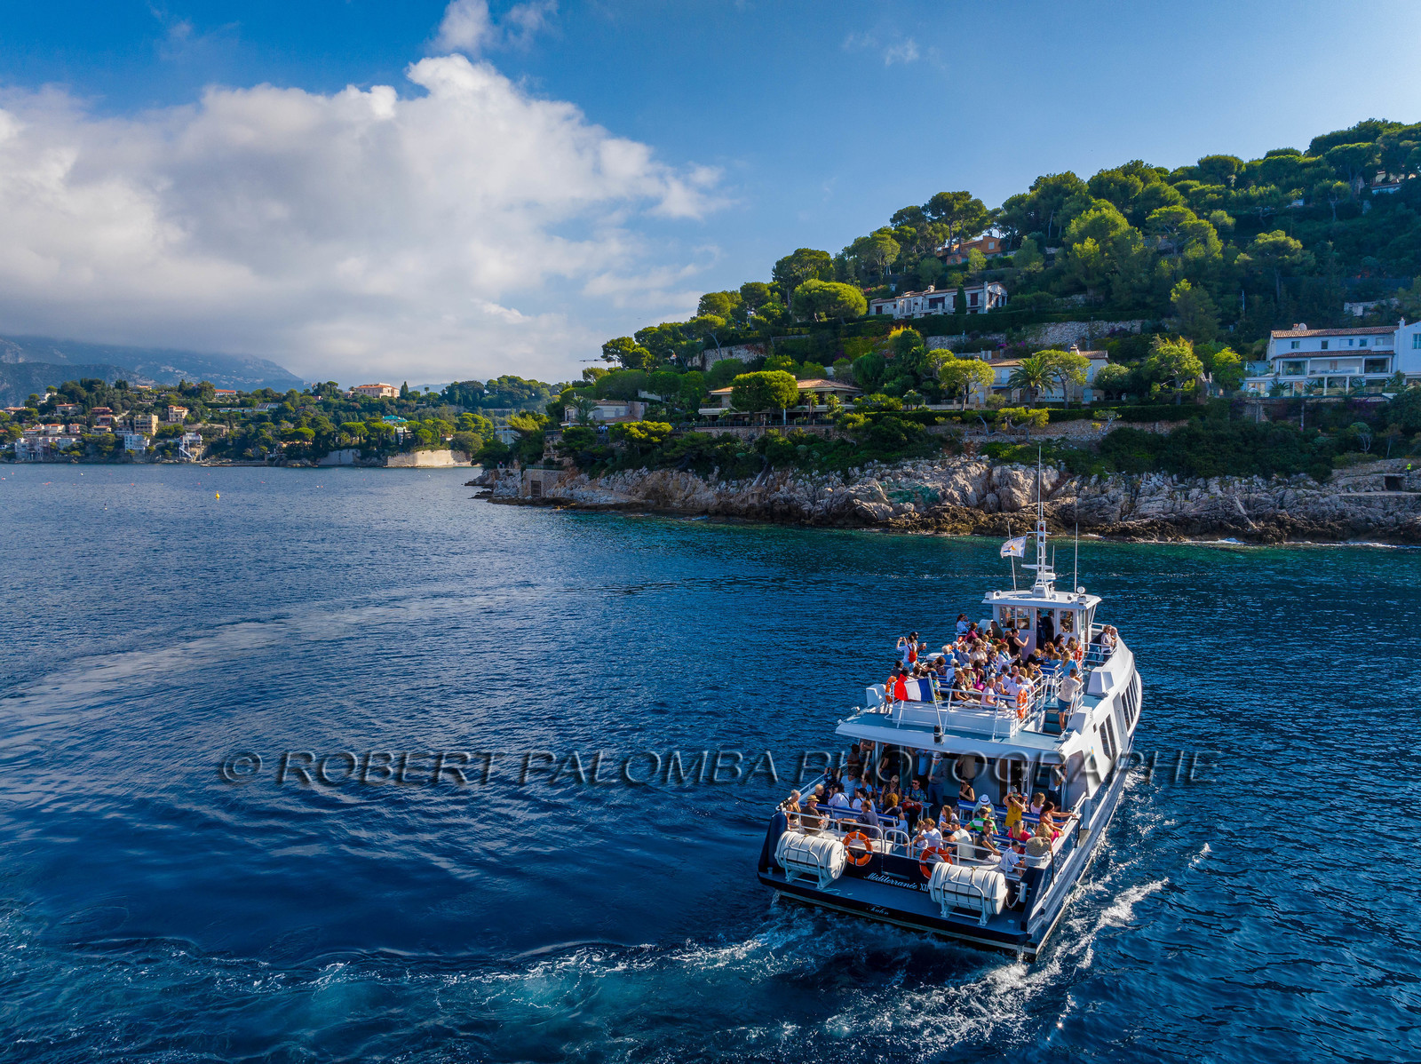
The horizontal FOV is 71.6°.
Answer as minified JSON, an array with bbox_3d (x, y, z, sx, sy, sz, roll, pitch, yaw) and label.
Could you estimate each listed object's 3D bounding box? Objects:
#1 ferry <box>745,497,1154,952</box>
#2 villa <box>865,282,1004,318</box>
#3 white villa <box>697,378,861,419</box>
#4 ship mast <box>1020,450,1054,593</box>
[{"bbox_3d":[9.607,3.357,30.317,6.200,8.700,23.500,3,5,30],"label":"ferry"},{"bbox_3d":[42.400,-42.600,183.000,22.100,6.500,11.000,3,6,35],"label":"villa"},{"bbox_3d":[11.500,-21.100,158.800,23.000,7.000,11.500,3,6,30],"label":"white villa"},{"bbox_3d":[10.990,-0.350,33.100,0.950,4.800,0.900,2,6,31],"label":"ship mast"}]

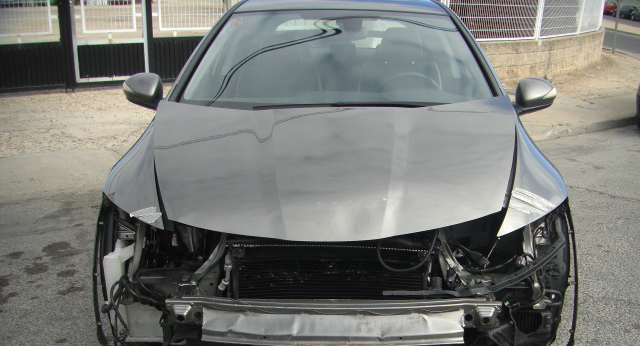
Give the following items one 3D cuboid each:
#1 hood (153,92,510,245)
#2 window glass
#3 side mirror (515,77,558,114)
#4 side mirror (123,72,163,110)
[{"bbox_3d":[0.053,-0.051,2.627,1.460,0.320,0.890,2,15,3],"label":"hood"},{"bbox_3d":[0.097,-0.560,3.235,1.390,0.370,0.820,2,15,3],"label":"window glass"},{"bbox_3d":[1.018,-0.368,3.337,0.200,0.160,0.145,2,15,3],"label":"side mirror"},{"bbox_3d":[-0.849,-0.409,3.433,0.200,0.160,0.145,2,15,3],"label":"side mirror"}]

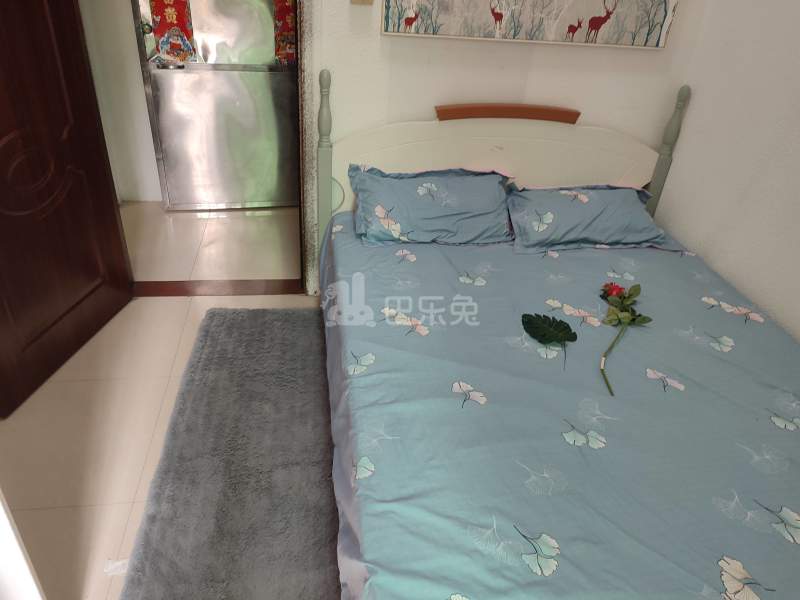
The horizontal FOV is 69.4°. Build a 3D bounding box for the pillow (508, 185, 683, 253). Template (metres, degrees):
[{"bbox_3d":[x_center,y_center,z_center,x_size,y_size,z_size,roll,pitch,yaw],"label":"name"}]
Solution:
[{"bbox_3d":[0.825,-0.354,2.537,0.720,0.140,0.410,1,45,-6],"label":"pillow"}]

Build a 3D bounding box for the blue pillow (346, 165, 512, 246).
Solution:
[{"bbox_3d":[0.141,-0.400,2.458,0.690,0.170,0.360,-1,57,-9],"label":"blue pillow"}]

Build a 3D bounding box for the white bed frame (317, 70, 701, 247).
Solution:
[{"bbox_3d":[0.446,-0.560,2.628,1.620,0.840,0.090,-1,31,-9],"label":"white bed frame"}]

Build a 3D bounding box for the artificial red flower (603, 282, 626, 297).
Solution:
[{"bbox_3d":[0.767,-0.043,2.071,0.070,0.045,0.055,-1,31,-9],"label":"artificial red flower"}]

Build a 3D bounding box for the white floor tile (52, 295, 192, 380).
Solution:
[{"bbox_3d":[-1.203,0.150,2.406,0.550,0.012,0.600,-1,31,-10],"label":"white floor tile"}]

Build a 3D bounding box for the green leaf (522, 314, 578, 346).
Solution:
[{"bbox_3d":[0.473,0.090,1.827,0.165,0.025,0.170,8,31,7],"label":"green leaf"}]

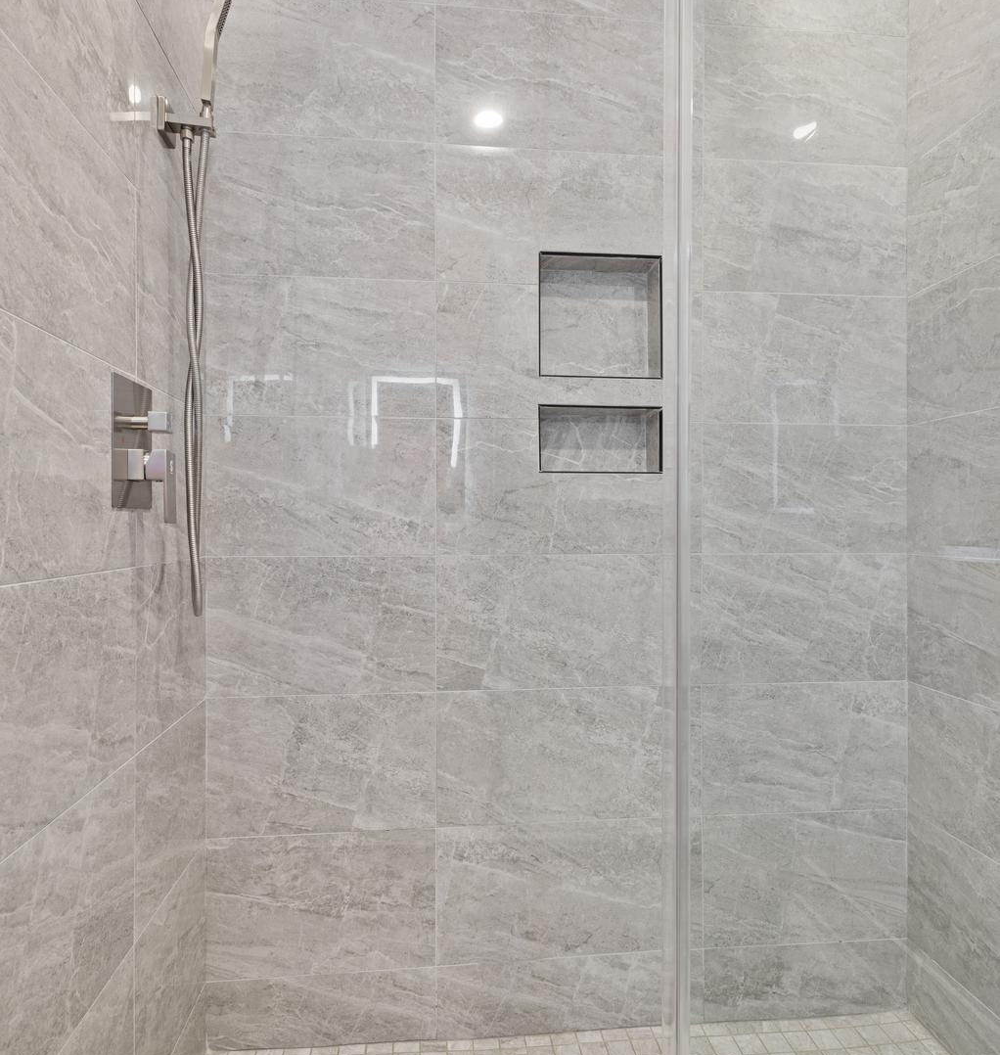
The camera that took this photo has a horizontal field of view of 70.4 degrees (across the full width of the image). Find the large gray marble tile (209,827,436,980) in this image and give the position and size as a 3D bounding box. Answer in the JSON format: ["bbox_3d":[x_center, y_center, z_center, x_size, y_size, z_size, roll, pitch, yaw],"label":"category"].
[{"bbox_3d":[-0.388,0.833,1.570,0.491,0.305,0.010,0,0,-6],"label":"large gray marble tile"}]

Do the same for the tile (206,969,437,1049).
[{"bbox_3d":[-0.385,1.057,1.560,0.490,0.161,0.012,0,0,-6],"label":"tile"}]

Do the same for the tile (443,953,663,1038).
[{"bbox_3d":[0.165,1.058,1.613,0.609,0.167,0.012,0,0,-6],"label":"tile"}]

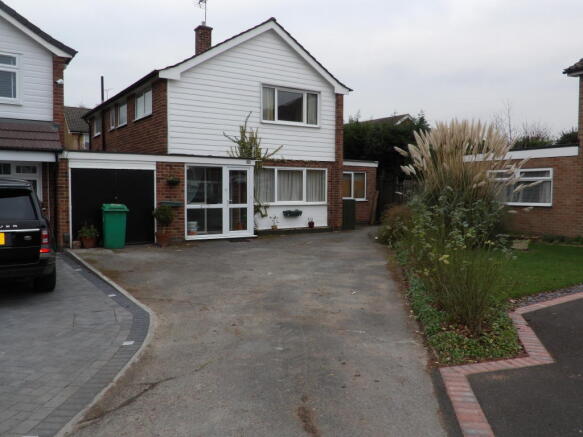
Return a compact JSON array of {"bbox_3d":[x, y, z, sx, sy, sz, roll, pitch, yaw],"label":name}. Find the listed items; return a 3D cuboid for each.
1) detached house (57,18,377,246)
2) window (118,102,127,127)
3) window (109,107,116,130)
[{"bbox_3d":[-3.833,-3.322,19.654,12.154,7.117,11.776,-2,5,-33],"label":"detached house"},{"bbox_3d":[-6.295,-3.823,17.669,0.102,0.765,1.305,-2,5,-33],"label":"window"},{"bbox_3d":[-7.144,-3.963,18.953,0.102,0.755,1.071,-2,5,-33],"label":"window"}]

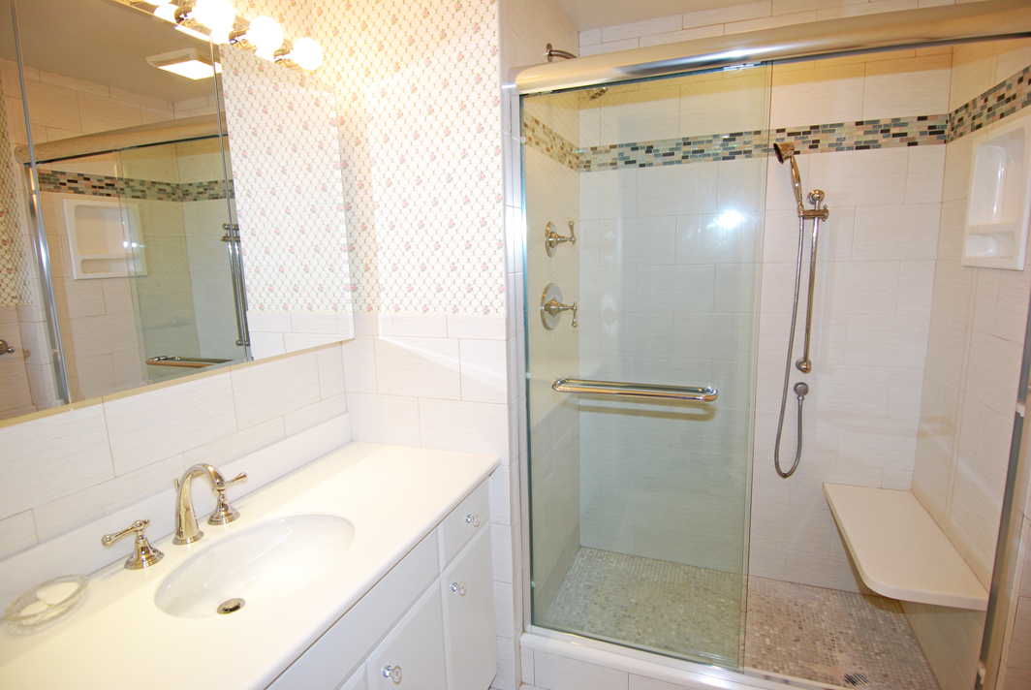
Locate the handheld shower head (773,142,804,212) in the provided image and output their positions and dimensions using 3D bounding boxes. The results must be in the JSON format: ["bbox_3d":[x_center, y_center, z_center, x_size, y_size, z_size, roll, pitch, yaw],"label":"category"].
[{"bbox_3d":[1.032,-0.628,1.936,0.072,0.273,0.080,-11,5,17],"label":"handheld shower head"}]

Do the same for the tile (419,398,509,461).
[{"bbox_3d":[-0.169,0.277,1.679,0.315,0.196,0.010,2,9,20],"label":"tile"}]

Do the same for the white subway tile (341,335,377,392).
[{"bbox_3d":[-0.535,0.068,1.782,0.129,0.198,0.010,2,9,20],"label":"white subway tile"}]

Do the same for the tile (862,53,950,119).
[{"bbox_3d":[1.396,-0.913,1.846,0.257,0.197,0.010,2,9,20],"label":"tile"}]

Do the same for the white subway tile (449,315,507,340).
[{"bbox_3d":[-0.122,-0.054,1.608,0.196,0.070,0.010,2,9,20],"label":"white subway tile"}]

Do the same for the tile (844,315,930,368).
[{"bbox_3d":[1.419,-0.013,1.984,0.271,0.199,0.010,2,9,20],"label":"tile"}]

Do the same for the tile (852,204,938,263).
[{"bbox_3d":[1.411,-0.415,1.922,0.267,0.199,0.010,2,9,20],"label":"tile"}]

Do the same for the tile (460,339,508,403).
[{"bbox_3d":[-0.099,0.082,1.621,0.154,0.198,0.010,2,9,20],"label":"tile"}]

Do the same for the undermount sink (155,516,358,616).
[{"bbox_3d":[-0.532,0.533,1.115,0.347,0.155,0.407,2,9,20],"label":"undermount sink"}]

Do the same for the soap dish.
[{"bbox_3d":[-0.848,0.469,0.939,0.125,0.036,0.126,2,9,20],"label":"soap dish"}]

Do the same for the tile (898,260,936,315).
[{"bbox_3d":[1.492,-0.212,1.925,0.106,0.202,0.010,2,9,20],"label":"tile"}]

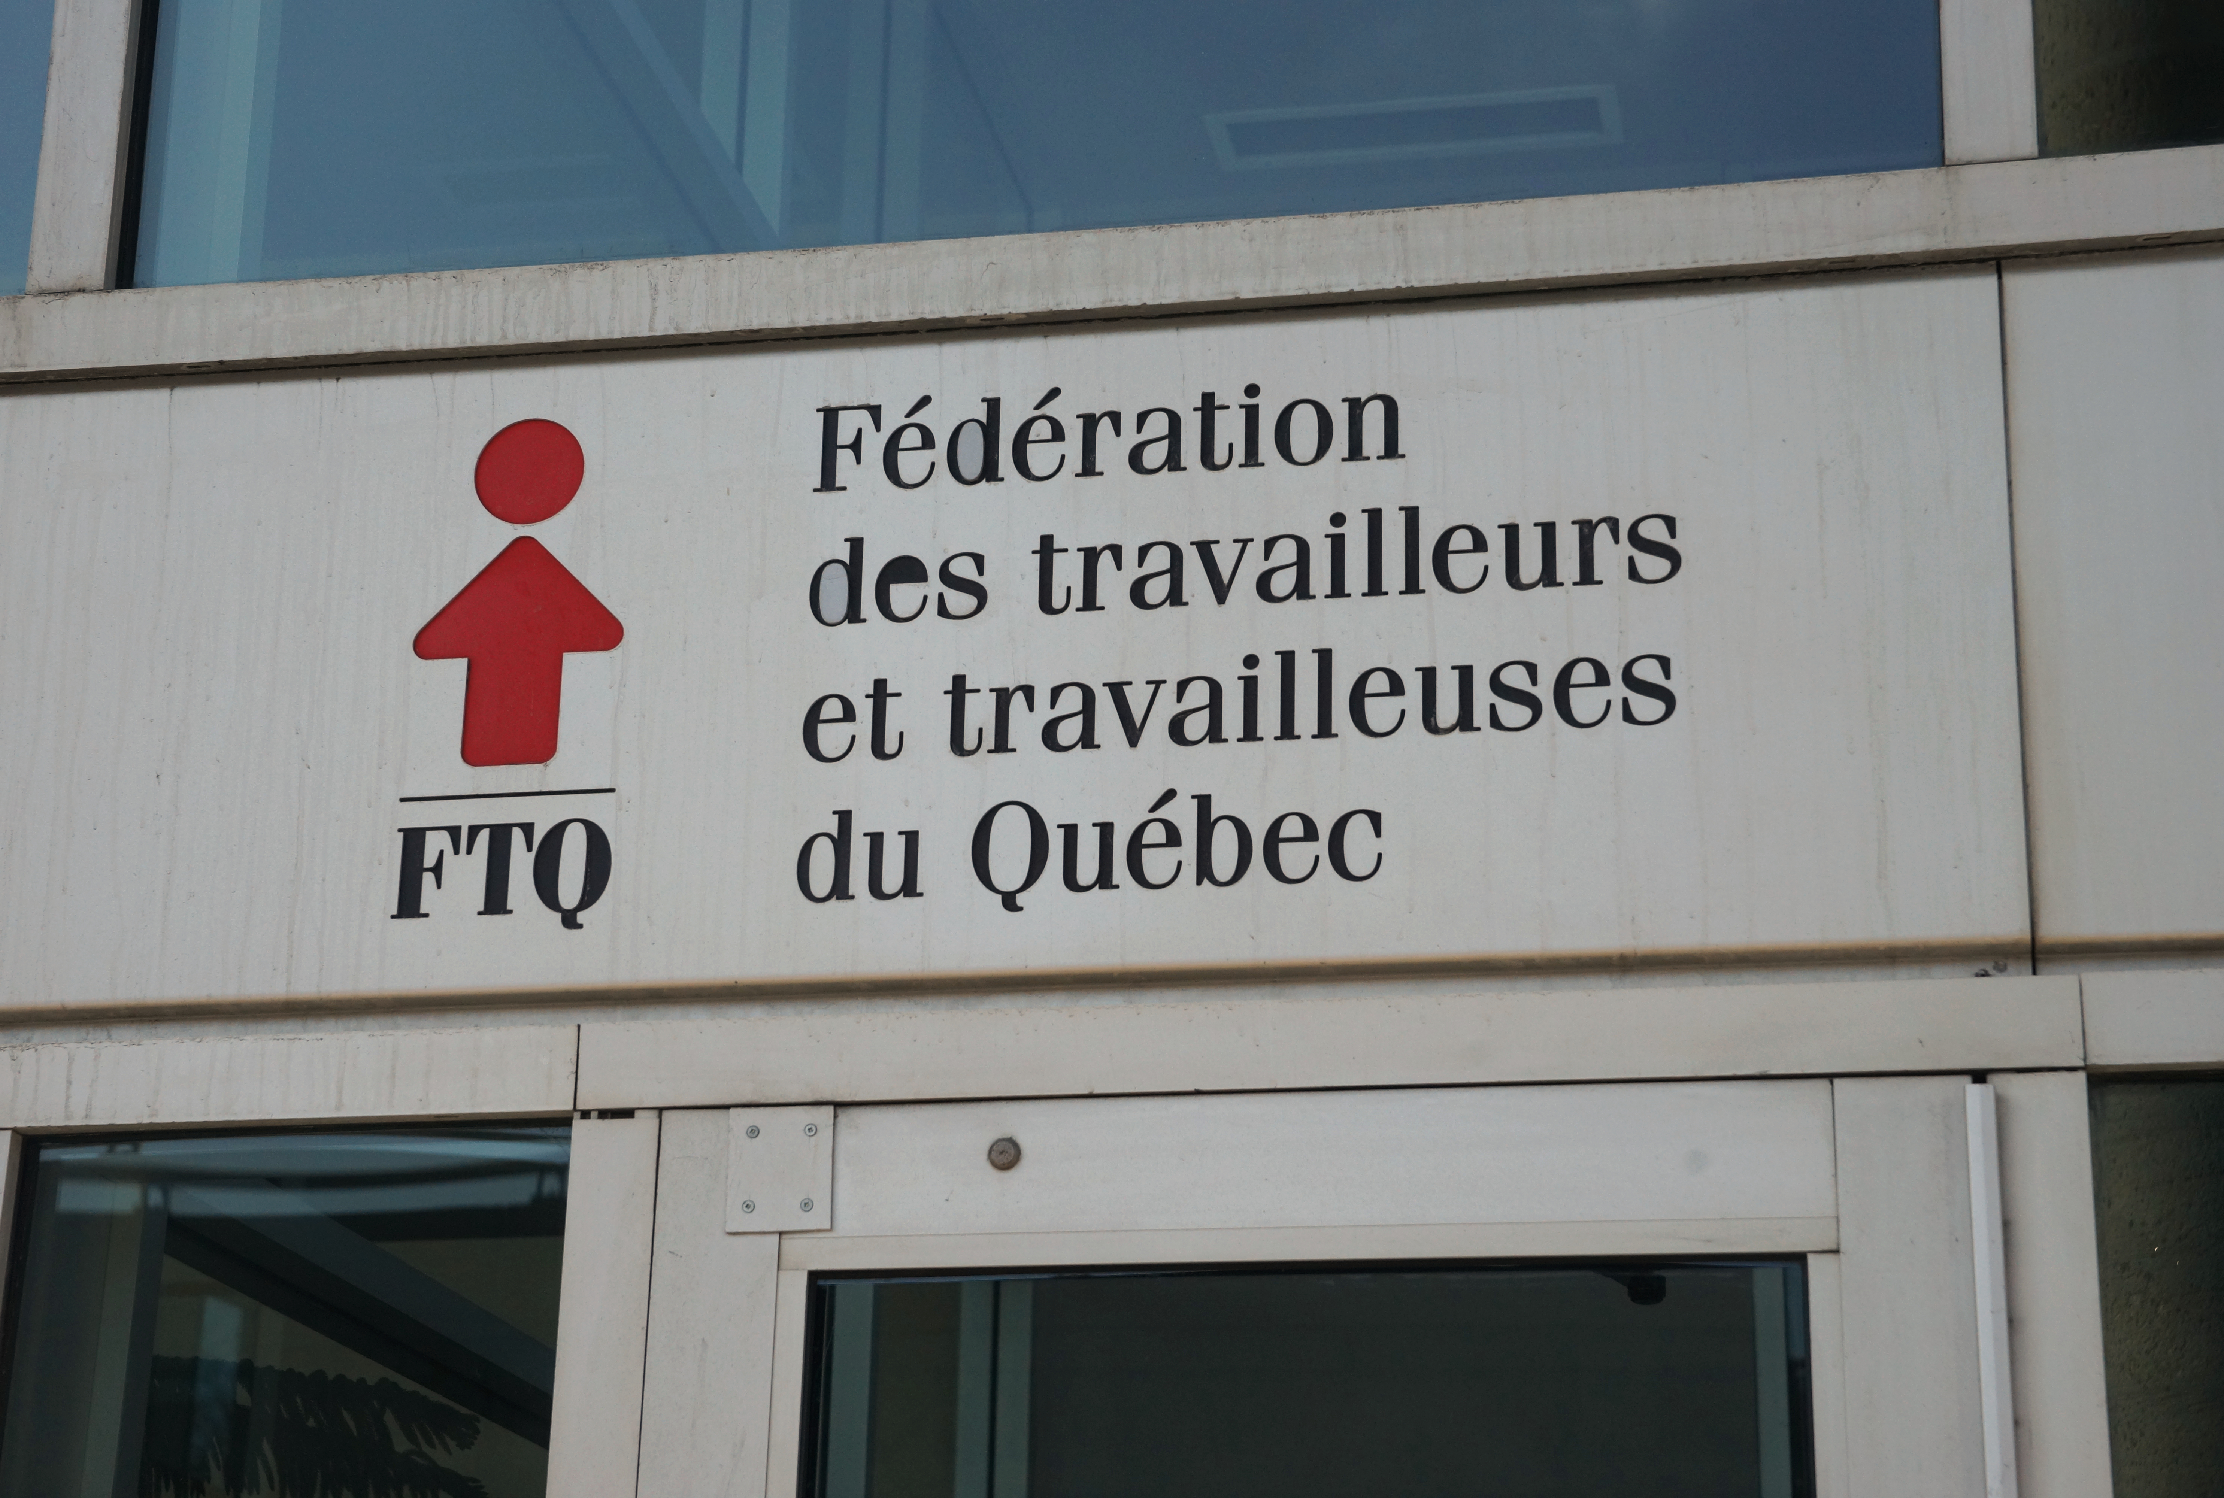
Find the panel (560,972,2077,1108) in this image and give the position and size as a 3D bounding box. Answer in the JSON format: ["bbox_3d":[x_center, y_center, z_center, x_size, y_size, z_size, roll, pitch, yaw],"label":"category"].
[{"bbox_3d":[0.139,0.213,3.045,1.050,0.065,0.050,-2,-20,11],"label":"panel"}]

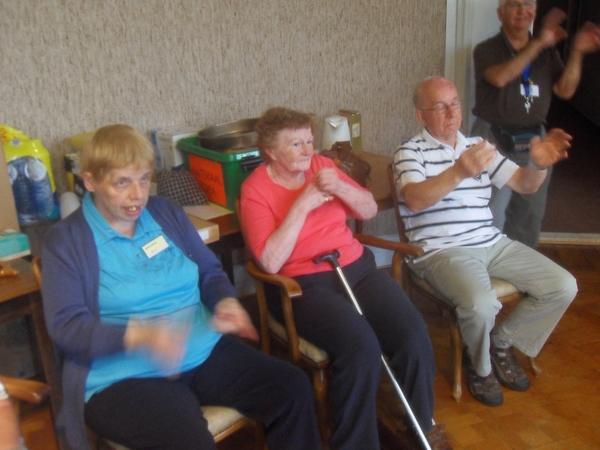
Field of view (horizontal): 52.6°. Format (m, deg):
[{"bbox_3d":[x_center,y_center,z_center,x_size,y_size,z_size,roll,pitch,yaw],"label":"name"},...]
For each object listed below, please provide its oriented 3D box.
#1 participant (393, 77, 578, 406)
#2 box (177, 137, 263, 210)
[{"bbox_3d":[0.733,0.055,2.578,0.590,1.300,0.710,-10,19,-21],"label":"participant"},{"bbox_3d":[-0.317,-0.268,3.008,0.380,0.262,0.525,-17,23,-37],"label":"box"}]

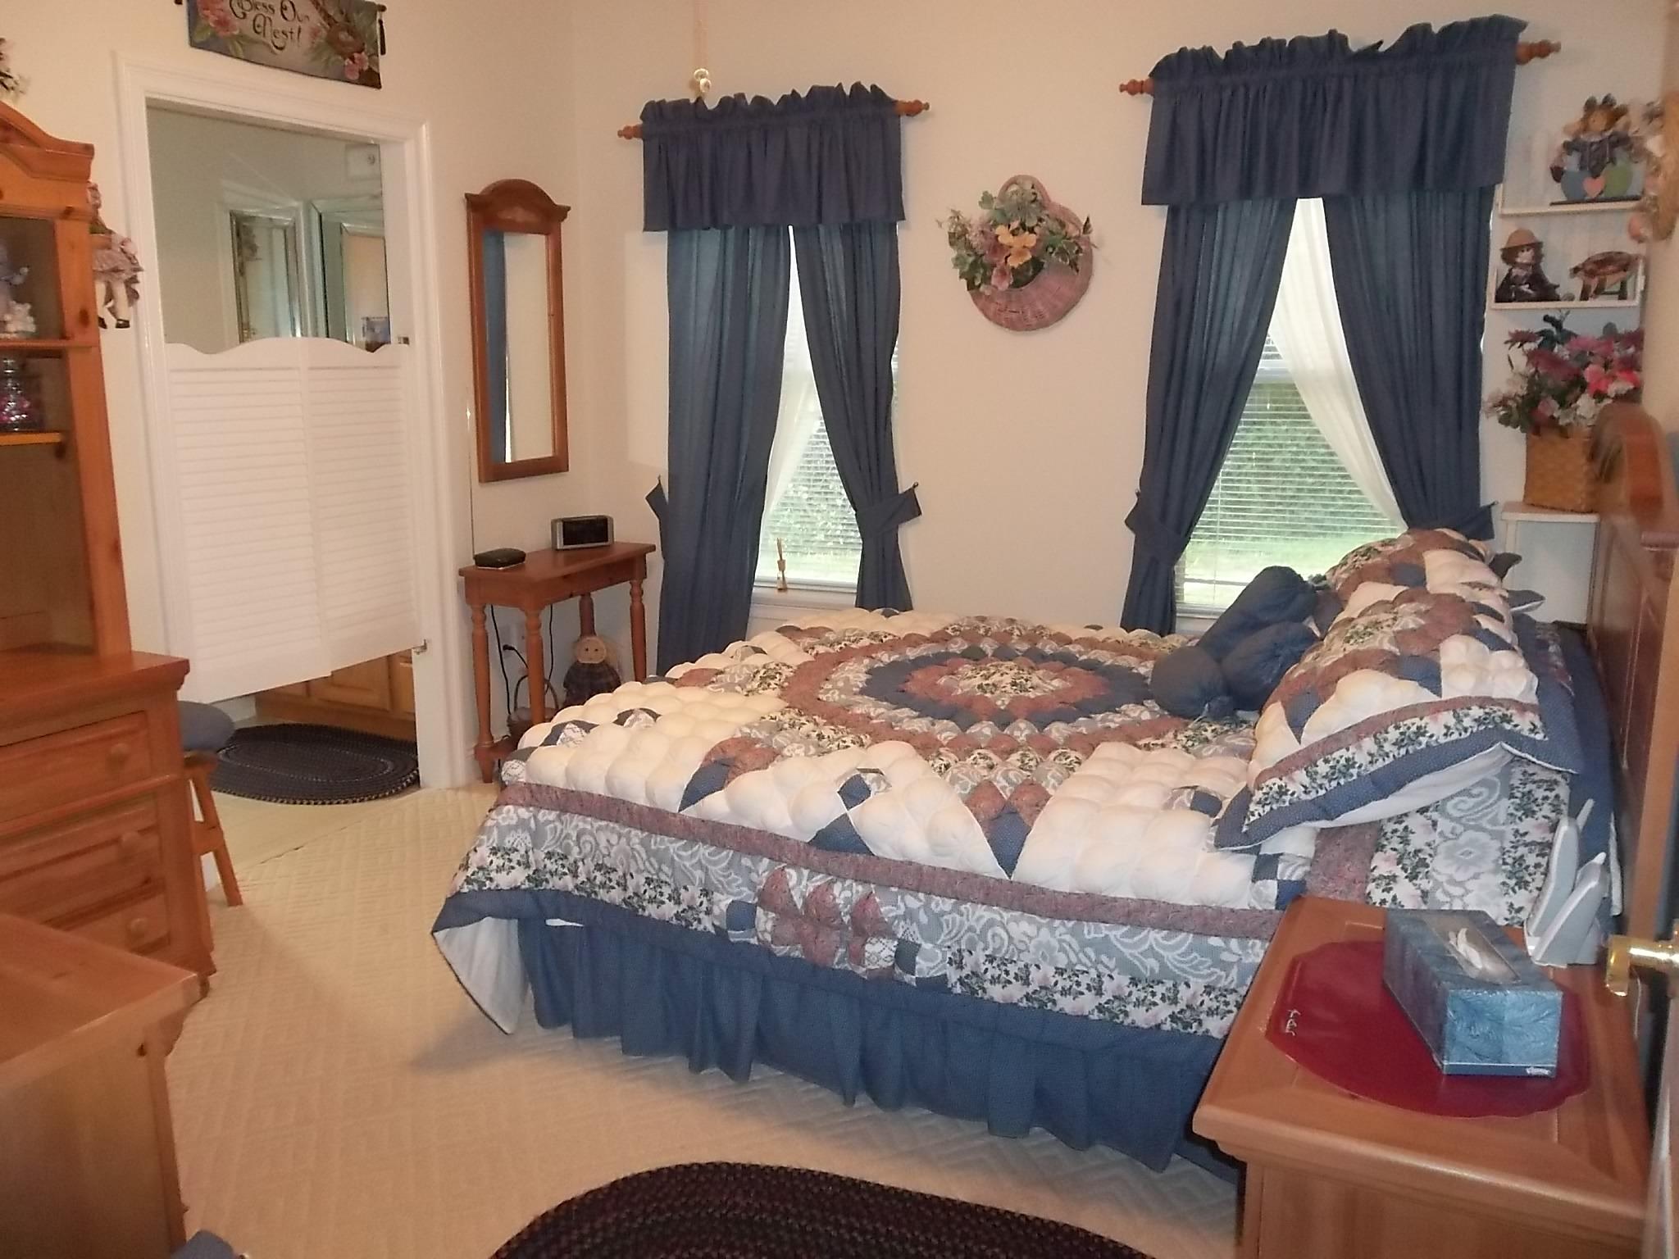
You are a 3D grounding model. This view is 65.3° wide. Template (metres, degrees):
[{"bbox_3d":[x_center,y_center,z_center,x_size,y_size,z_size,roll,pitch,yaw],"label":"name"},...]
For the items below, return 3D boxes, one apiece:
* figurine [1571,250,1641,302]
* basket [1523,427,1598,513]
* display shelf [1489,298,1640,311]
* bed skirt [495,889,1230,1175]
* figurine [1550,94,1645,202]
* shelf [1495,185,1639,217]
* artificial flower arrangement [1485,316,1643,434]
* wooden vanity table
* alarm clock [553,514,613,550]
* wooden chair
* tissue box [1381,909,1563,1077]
[{"bbox_3d":[1.915,-0.883,3.272,0.145,0.120,0.080,5,12,20],"label":"figurine"},{"bbox_3d":[1.864,-0.410,3.366,0.155,0.200,0.165,-11,16,-43],"label":"basket"},{"bbox_3d":[1.843,-0.834,3.339,0.325,0.035,0.140,6,13,26],"label":"display shelf"},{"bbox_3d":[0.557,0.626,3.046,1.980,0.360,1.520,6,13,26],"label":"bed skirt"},{"bbox_3d":[1.869,-1.187,3.235,0.190,0.240,0.070,9,14,37],"label":"figurine"},{"bbox_3d":[1.842,-1.072,3.291,0.325,0.055,0.140,6,13,26],"label":"shelf"},{"bbox_3d":[1.799,-0.634,3.255,0.320,0.270,0.280,7,13,31],"label":"artificial flower arrangement"},{"bbox_3d":[-0.956,0.123,4.599,0.310,0.740,0.740,6,13,26],"label":"wooden vanity table"},{"bbox_3d":[-0.943,-0.354,4.778,0.215,0.108,0.065,-9,15,-40],"label":"alarm clock"},{"bbox_3d":[-1.679,0.481,3.307,0.290,0.540,0.320,6,13,26],"label":"wooden chair"},{"bbox_3d":[0.777,0.445,1.626,0.123,0.104,0.229,1,11,5],"label":"tissue box"}]

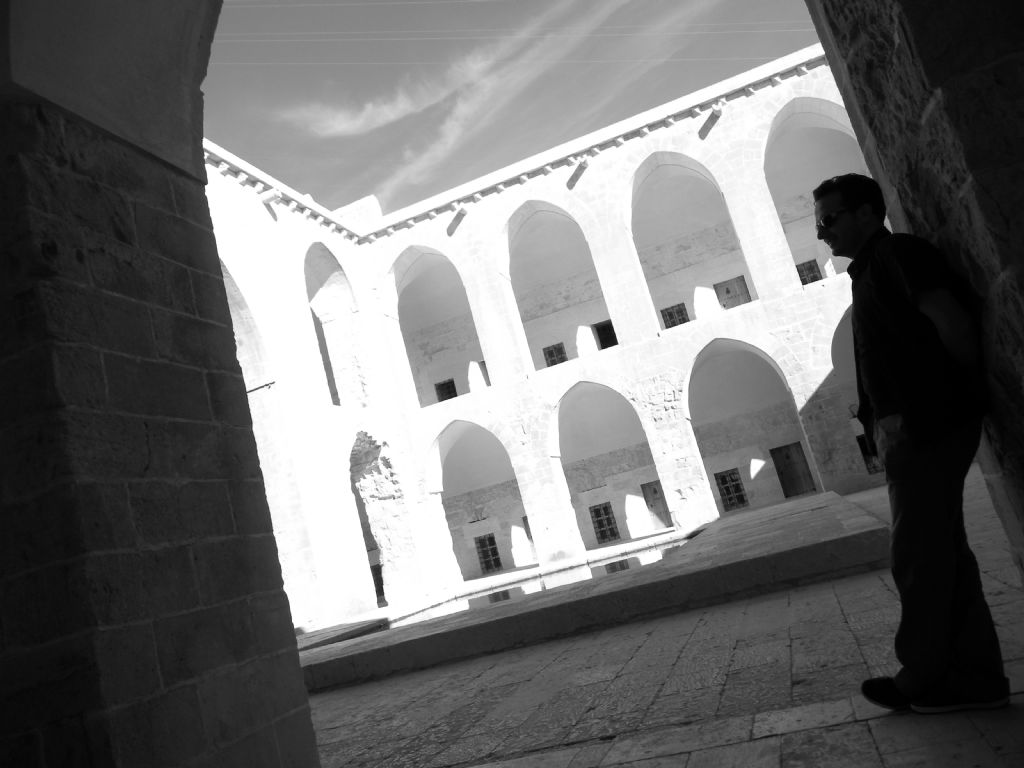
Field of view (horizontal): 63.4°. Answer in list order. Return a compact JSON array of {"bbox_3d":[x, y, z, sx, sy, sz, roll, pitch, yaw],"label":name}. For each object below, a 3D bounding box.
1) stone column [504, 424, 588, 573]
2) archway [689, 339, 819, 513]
[{"bbox_3d":[0.848,2.775,19.734,0.980,3.100,0.740,-18,-11,16],"label":"stone column"},{"bbox_3d":[5.207,0.898,18.478,2.290,3.970,0.740,-18,-11,16],"label":"archway"}]

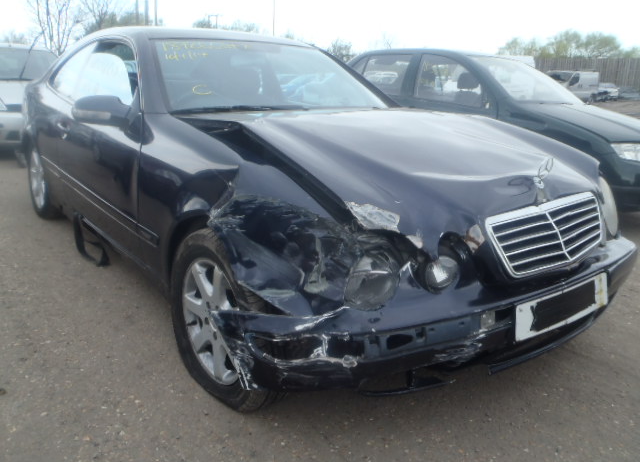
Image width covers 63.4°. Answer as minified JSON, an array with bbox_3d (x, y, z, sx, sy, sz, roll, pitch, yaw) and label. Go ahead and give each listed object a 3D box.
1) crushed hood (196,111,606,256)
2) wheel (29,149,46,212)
[{"bbox_3d":[0.348,-0.295,2.022,1.340,0.290,1.140,-12,28,-37],"label":"crushed hood"},{"bbox_3d":[-1.976,-0.376,3.783,0.170,0.440,0.440,-12,22,-37],"label":"wheel"}]

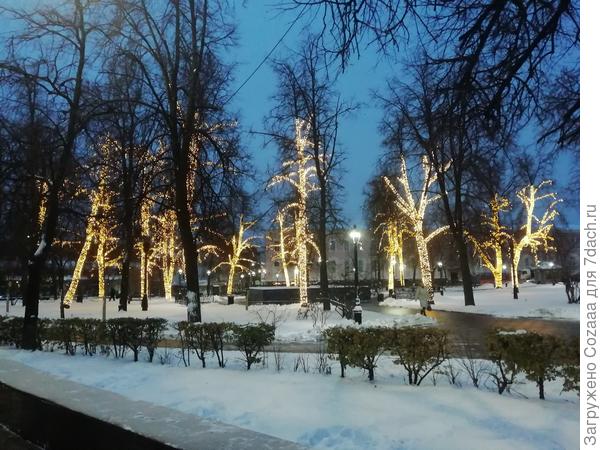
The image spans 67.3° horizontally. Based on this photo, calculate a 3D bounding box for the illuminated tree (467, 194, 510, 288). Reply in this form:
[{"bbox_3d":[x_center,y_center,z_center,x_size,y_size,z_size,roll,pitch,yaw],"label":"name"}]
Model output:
[{"bbox_3d":[20.146,1.697,48.177,4.190,10.083,3.400,0,-7,0],"label":"illuminated tree"}]

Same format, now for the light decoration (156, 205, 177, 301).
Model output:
[{"bbox_3d":[-11.254,2.437,38.000,1.652,7.755,1.600,0,-7,0],"label":"light decoration"}]

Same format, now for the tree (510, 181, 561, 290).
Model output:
[{"bbox_3d":[22.891,1.063,44.000,3.870,10.610,3.910,-1,-7,0],"label":"tree"}]

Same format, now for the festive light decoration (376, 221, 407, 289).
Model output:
[{"bbox_3d":[9.698,3.270,48.000,2.860,7.360,2.400,-1,-7,0],"label":"festive light decoration"}]

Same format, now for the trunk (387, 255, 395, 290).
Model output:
[{"bbox_3d":[9.634,5.082,48.000,0.720,3.860,0.770,-1,-7,0],"label":"trunk"}]

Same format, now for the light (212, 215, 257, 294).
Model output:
[{"bbox_3d":[-5.809,2.754,39.975,3.824,7.090,3.400,0,-7,0],"label":"light"}]

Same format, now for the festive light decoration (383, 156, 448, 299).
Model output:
[{"bbox_3d":[8.488,0.367,34.000,4.220,10.720,3.860,-1,-7,0],"label":"festive light decoration"}]

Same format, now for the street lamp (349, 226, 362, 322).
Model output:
[{"bbox_3d":[2.179,1.956,17.695,0.450,3.824,0.450,0,-7,0],"label":"street lamp"}]

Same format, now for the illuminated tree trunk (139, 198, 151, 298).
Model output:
[{"bbox_3d":[-13.129,1.970,38.060,0.993,8.203,0.900,0,-7,0],"label":"illuminated tree trunk"}]

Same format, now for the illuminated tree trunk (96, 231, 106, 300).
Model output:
[{"bbox_3d":[-18.932,3.843,43.000,0.730,6.270,0.810,-1,-7,0],"label":"illuminated tree trunk"}]

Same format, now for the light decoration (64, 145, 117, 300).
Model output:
[{"bbox_3d":[-16.624,-0.240,36.000,3.360,12.870,3.530,-1,-7,0],"label":"light decoration"}]

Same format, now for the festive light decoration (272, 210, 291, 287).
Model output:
[{"bbox_3d":[-1.849,2.455,45.055,1.763,7.906,1.700,0,-7,0],"label":"festive light decoration"}]

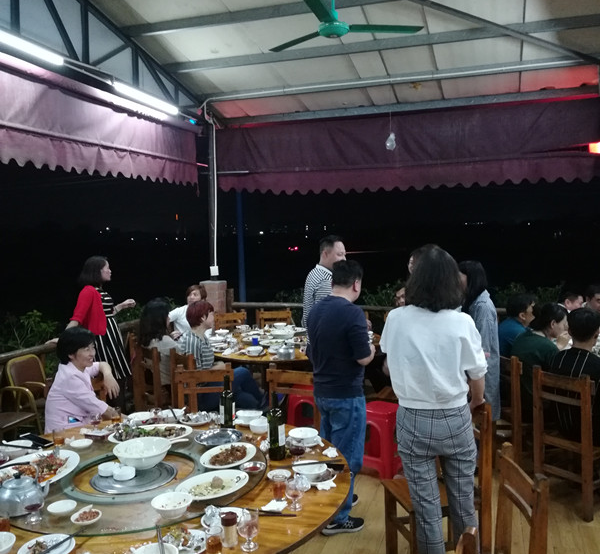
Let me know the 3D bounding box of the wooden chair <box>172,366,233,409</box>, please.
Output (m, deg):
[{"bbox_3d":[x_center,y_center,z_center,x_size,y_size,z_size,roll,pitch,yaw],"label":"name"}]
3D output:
[{"bbox_3d":[-0.609,1.045,3.853,0.400,0.890,0.450,-1,4,-7],"label":"wooden chair"}]

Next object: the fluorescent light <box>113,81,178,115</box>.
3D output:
[{"bbox_3d":[-1.514,-1.781,6.055,0.090,0.090,1.220,1,4,18],"label":"fluorescent light"}]

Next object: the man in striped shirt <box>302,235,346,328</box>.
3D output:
[{"bbox_3d":[0.251,0.563,4.500,0.340,1.740,0.500,2,5,37],"label":"man in striped shirt"}]

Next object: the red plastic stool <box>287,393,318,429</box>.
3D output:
[{"bbox_3d":[0.042,1.170,5.030,0.300,0.460,0.300,-1,4,0],"label":"red plastic stool"}]

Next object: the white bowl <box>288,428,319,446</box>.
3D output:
[{"bbox_3d":[0.019,0.796,2.948,0.140,0.057,0.140,-1,4,0],"label":"white bowl"}]

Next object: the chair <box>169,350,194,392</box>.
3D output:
[{"bbox_3d":[-0.750,1.013,4.769,0.460,0.900,0.410,-4,5,-34],"label":"chair"}]

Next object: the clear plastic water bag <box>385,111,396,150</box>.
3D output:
[{"bbox_3d":[1.028,-1.670,6.804,0.120,0.460,0.120,-1,4,0],"label":"clear plastic water bag"}]

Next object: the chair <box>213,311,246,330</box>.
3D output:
[{"bbox_3d":[-0.716,0.838,6.822,0.400,0.890,0.450,-3,4,-25],"label":"chair"}]

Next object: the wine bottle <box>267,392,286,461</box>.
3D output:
[{"bbox_3d":[-0.106,0.674,2.739,0.077,0.306,0.077,-1,4,0],"label":"wine bottle"}]

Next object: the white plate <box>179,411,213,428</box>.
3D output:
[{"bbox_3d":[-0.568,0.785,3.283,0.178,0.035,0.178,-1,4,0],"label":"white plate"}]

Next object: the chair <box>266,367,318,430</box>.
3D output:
[{"bbox_3d":[-0.104,1.041,3.822,0.400,0.890,0.450,1,4,20],"label":"chair"}]

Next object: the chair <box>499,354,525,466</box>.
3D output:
[{"bbox_3d":[1.580,0.990,4.430,0.460,0.900,0.410,-3,5,-31],"label":"chair"}]

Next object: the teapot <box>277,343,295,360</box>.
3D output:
[{"bbox_3d":[-0.122,0.606,5.003,0.170,0.136,0.145,2,5,35],"label":"teapot"}]

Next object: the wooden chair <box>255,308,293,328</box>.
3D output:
[{"bbox_3d":[-0.280,0.829,6.881,0.400,0.890,0.450,-1,4,-2],"label":"wooden chair"}]

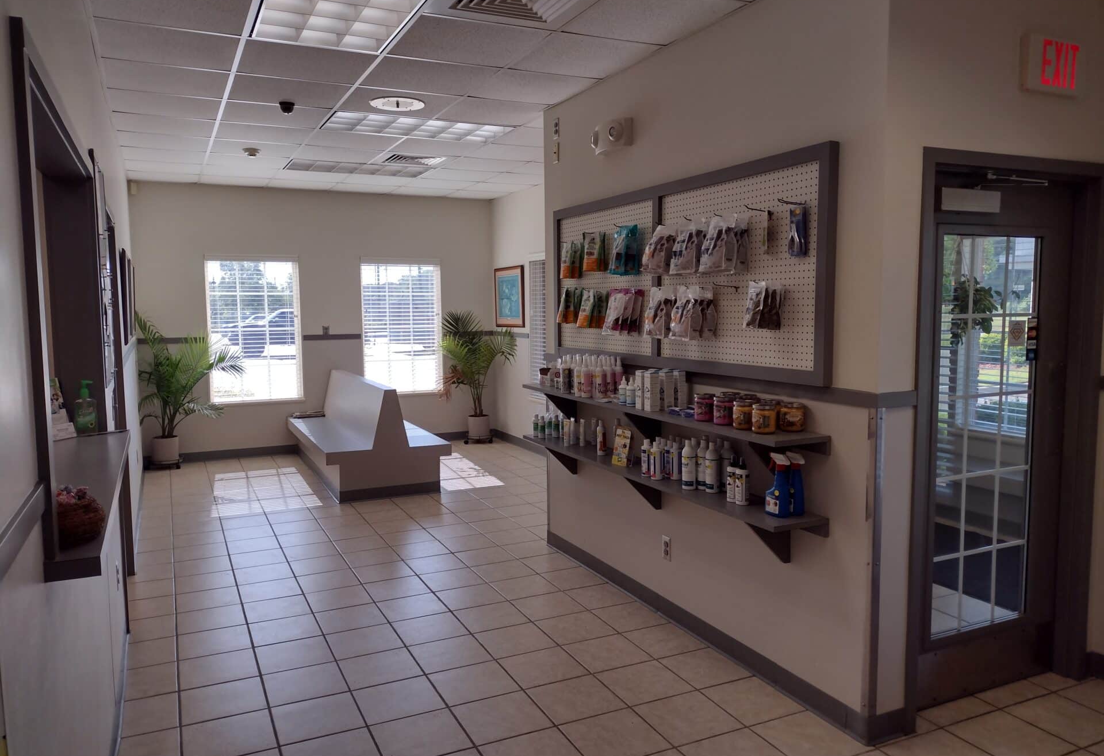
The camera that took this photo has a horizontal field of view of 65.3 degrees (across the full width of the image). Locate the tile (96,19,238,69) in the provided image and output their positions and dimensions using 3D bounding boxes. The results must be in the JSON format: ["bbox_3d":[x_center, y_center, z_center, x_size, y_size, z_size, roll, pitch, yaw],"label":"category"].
[{"bbox_3d":[-1.707,-1.487,3.857,0.600,0.015,0.605,-3,5,-25],"label":"tile"}]

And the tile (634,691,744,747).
[{"bbox_3d":[0.503,1.264,3.199,0.305,0.010,0.305,-4,6,-24],"label":"tile"}]

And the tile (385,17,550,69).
[{"bbox_3d":[-0.379,-1.513,3.870,0.603,0.018,0.603,-3,6,-24],"label":"tile"}]

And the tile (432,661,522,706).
[{"bbox_3d":[-0.318,1.251,3.523,0.307,0.010,0.307,-3,6,-24],"label":"tile"}]

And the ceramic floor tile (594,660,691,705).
[{"bbox_3d":[0.372,1.225,3.451,0.305,0.010,0.305,-3,5,-25],"label":"ceramic floor tile"}]

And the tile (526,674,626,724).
[{"bbox_3d":[0.094,1.261,3.373,0.307,0.010,0.307,-3,6,-24],"label":"tile"}]

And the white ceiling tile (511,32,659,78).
[{"bbox_3d":[0.147,-1.536,4.112,0.539,0.020,0.600,-3,5,-25],"label":"white ceiling tile"}]

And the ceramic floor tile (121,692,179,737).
[{"bbox_3d":[-1.532,1.296,3.303,0.197,0.010,0.305,-4,6,-24],"label":"ceramic floor tile"}]

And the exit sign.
[{"bbox_3d":[1.774,-1.099,3.050,0.298,0.193,0.037,-3,5,-25],"label":"exit sign"}]

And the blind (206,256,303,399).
[{"bbox_3d":[-2.919,-0.460,8.482,0.872,1.396,0.060,-3,6,-25],"label":"blind"}]

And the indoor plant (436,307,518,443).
[{"bbox_3d":[-0.790,0.016,9.102,0.810,1.440,0.790,0,5,0],"label":"indoor plant"}]

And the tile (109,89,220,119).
[{"bbox_3d":[-2.242,-1.591,5.026,0.581,0.020,0.600,-3,5,-25],"label":"tile"}]

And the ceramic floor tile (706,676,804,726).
[{"bbox_3d":[0.756,1.231,3.271,0.280,0.010,0.310,-3,5,-24],"label":"ceramic floor tile"}]

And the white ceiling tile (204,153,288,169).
[{"bbox_3d":[-2.452,-1.748,6.920,0.605,0.015,0.605,-3,5,-25],"label":"white ceiling tile"}]

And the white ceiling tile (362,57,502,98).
[{"bbox_3d":[-0.633,-1.553,4.419,0.605,0.018,0.605,-3,5,-24],"label":"white ceiling tile"}]

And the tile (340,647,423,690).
[{"bbox_3d":[-0.715,1.215,3.590,0.305,0.010,0.305,-3,5,-24],"label":"tile"}]

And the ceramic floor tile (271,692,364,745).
[{"bbox_3d":[-0.868,1.262,3.188,0.300,0.010,0.300,-3,6,-25],"label":"ceramic floor tile"}]

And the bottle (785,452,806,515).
[{"bbox_3d":[0.877,0.386,3.144,0.060,0.224,0.100,-3,6,-24],"label":"bottle"}]

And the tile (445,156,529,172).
[{"bbox_3d":[-0.544,-1.776,7.139,0.600,0.020,0.600,-3,6,-25],"label":"tile"}]

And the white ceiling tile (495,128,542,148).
[{"bbox_3d":[-0.032,-1.686,6.026,0.602,0.018,0.602,-3,6,-24],"label":"white ceiling tile"}]

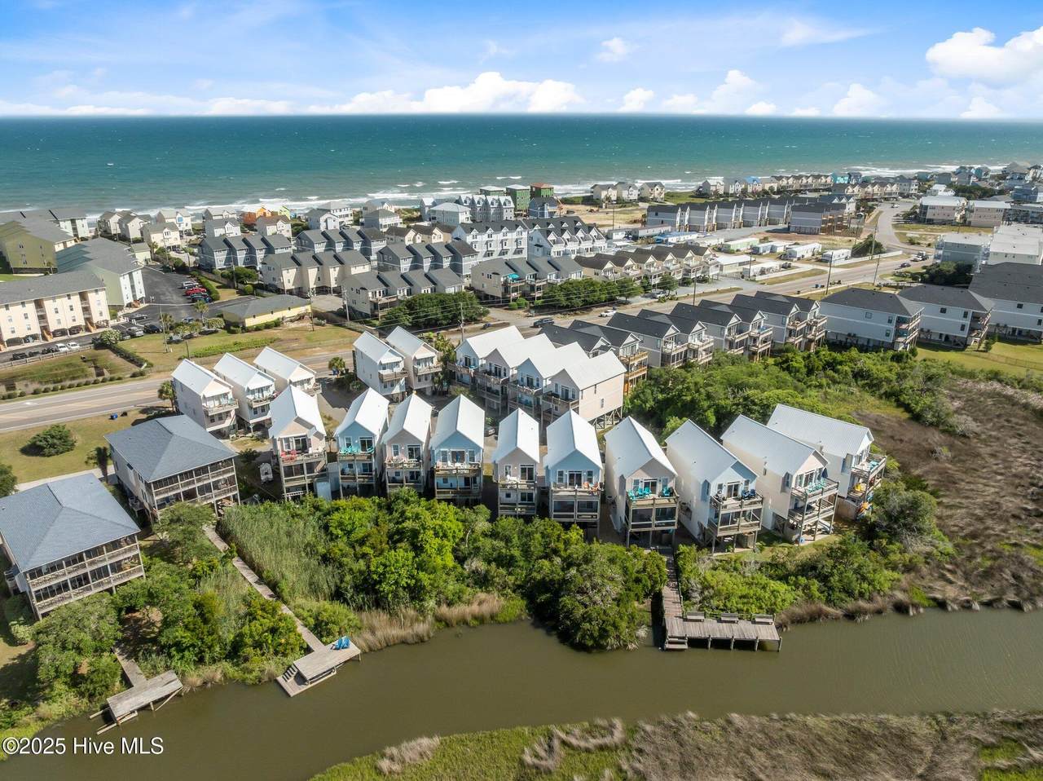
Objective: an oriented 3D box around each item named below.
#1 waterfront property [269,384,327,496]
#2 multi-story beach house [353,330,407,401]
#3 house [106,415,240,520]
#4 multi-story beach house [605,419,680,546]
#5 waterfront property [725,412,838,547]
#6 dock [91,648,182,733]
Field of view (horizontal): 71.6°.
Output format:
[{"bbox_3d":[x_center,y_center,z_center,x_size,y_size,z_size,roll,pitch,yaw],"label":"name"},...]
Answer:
[{"bbox_3d":[-30.601,7.000,99.954,6.393,11.219,14.802,-7,22,-19],"label":"waterfront property"},{"bbox_3d":[-25.500,-3.850,131.500,5.200,10.900,13.700,-12,24,-30],"label":"multi-story beach house"},{"bbox_3d":[-46.160,9.910,95.700,10.700,10.700,17.700,-19,28,-40],"label":"house"},{"bbox_3d":[14.784,11.066,90.208,6.393,10.947,14.244,-2,21,-5],"label":"multi-story beach house"},{"bbox_3d":[32.700,10.870,92.930,6.400,11.500,14.000,-11,24,-27],"label":"waterfront property"},{"bbox_3d":[-36.168,26.881,66.166,7.000,1.200,9.400,-19,28,-40],"label":"dock"}]

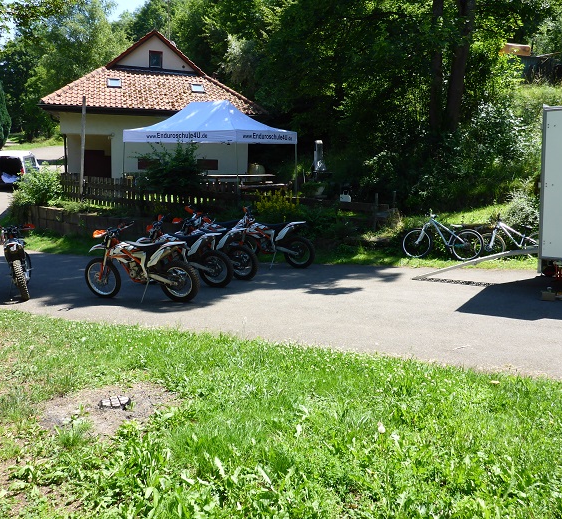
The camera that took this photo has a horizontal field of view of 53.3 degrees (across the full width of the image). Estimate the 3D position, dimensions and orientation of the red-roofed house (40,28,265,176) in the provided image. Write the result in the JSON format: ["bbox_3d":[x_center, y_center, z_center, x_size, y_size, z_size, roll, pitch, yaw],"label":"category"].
[{"bbox_3d":[-6.227,-7.245,26.589,8.958,6.224,9.500,-1,14,-18],"label":"red-roofed house"}]

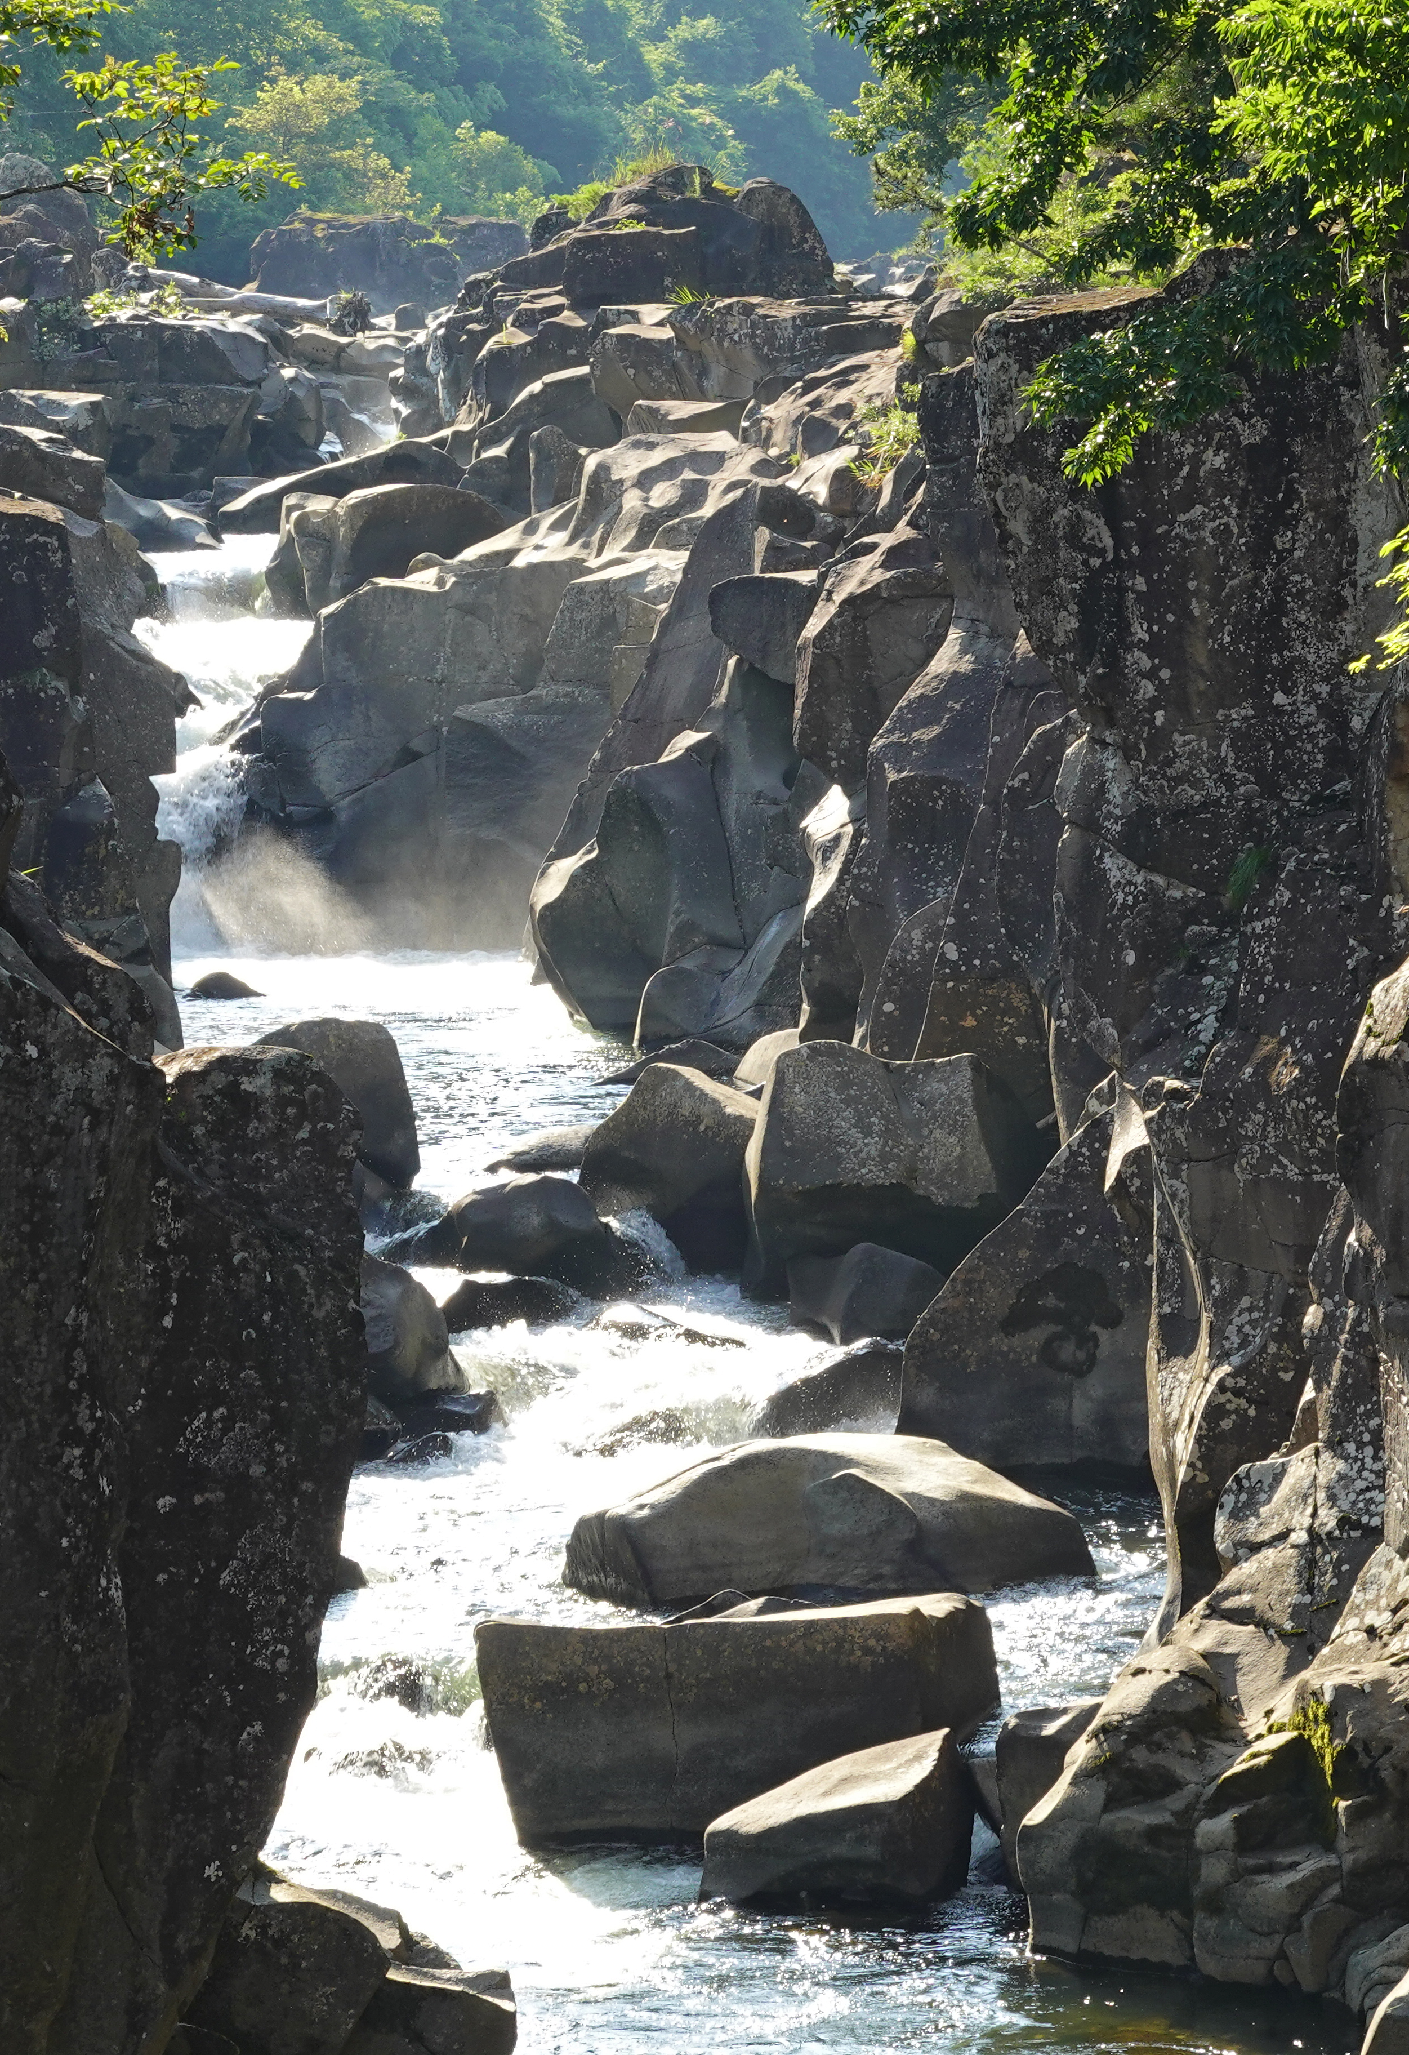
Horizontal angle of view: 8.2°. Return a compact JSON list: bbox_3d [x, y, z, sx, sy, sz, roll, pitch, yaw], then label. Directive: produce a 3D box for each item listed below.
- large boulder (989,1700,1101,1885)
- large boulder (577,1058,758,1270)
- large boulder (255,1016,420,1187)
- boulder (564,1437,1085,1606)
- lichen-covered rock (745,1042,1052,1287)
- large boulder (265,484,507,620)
[{"bbox_3d":[1.767,3.837,49.319,0.720,0.880,0.750,0,7,0],"label":"large boulder"},{"bbox_3d":[-0.185,0.934,65.793,1.350,1.300,1.300,0,7,0],"label":"large boulder"},{"bbox_3d":[-2.653,0.519,68.447,1.500,1.150,1.350,0,7,0],"label":"large boulder"},{"bbox_3d":[0.707,2.829,56.124,2.950,0.900,1.800,0,7,0],"label":"boulder"},{"bbox_3d":[1.279,0.922,64.981,2.000,1.500,1.600,0,7,0],"label":"lichen-covered rock"},{"bbox_3d":[-2.719,-4.159,85.856,2.100,1.100,1.600,0,7,0],"label":"large boulder"}]

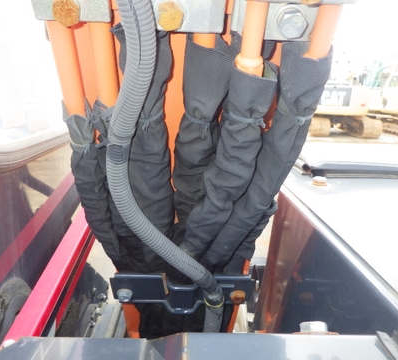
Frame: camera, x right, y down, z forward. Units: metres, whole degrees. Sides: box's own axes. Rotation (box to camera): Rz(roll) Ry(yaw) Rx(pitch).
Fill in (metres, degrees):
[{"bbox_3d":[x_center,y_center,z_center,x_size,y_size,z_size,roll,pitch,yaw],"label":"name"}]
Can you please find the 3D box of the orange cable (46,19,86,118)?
[{"bbox_3d":[-0.188,-0.157,0.564,0.032,0.159,0.032,3,49,-3],"label":"orange cable"}]

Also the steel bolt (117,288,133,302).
[{"bbox_3d":[-0.173,0.272,0.916,0.037,0.037,0.022,0,49,0],"label":"steel bolt"}]

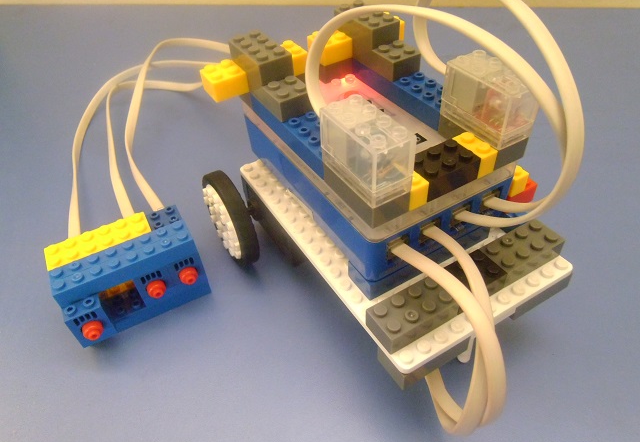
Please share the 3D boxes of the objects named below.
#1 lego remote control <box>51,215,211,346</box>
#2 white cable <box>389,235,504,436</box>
[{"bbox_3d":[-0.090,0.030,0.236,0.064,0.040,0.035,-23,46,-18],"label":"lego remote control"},{"bbox_3d":[0.050,0.045,0.183,0.026,0.064,0.056,-24,47,-20],"label":"white cable"}]

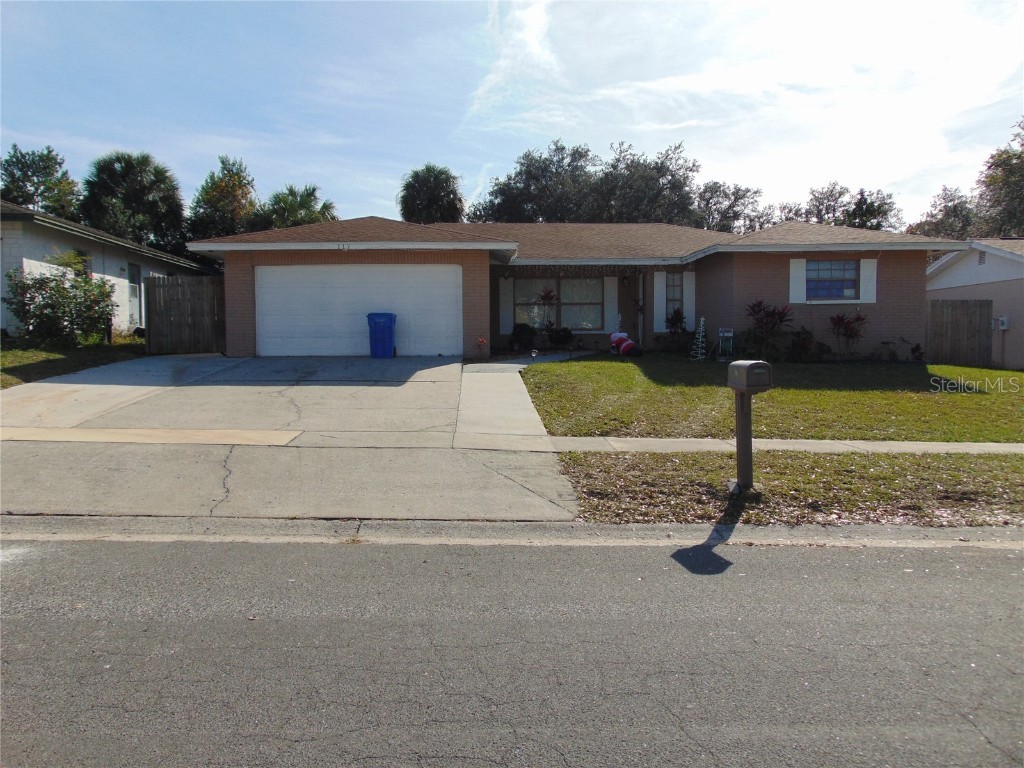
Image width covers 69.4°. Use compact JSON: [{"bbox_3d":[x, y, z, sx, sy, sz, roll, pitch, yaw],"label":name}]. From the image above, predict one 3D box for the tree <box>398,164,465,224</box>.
[{"bbox_3d":[-4.536,-7.290,42.457,3.721,10.352,3.721,-1,3,-3],"label":"tree"}]

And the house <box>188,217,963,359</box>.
[{"bbox_3d":[1.431,-3.238,23.985,18.200,4.470,13.800,-1,3,-3],"label":"house"}]

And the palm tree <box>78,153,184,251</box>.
[{"bbox_3d":[-15.175,-5.282,29.883,4.148,8.014,4.148,-1,3,-3],"label":"palm tree"}]

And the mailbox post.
[{"bbox_3d":[2.258,0.392,7.034,0.230,1.210,0.490,-1,3,-3],"label":"mailbox post"}]

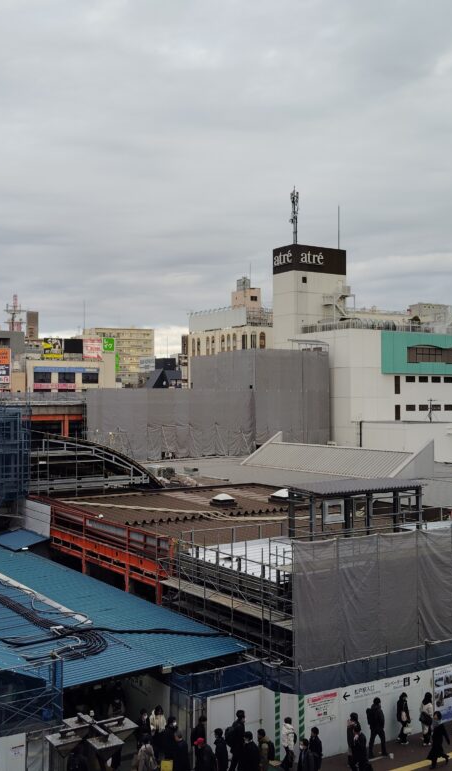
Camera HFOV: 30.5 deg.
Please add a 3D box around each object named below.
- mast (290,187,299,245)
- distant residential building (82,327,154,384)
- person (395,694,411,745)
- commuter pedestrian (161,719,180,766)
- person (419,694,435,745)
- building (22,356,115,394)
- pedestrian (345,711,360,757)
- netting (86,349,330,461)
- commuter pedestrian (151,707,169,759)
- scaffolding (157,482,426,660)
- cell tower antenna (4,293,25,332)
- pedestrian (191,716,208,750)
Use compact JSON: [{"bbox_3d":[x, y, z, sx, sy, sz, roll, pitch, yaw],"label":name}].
[{"bbox_3d":[9.483,-23.386,114.000,1.100,8.100,1.100,1,-1,-29],"label":"mast"},{"bbox_3d":[-37.474,0.114,288.309,25.000,39.390,14.000,0,-1,-17],"label":"distant residential building"},{"bbox_3d":[5.617,10.676,26.400,0.450,1.640,0.500,0,-1,-21],"label":"person"},{"bbox_3d":[-1.633,10.612,24.400,0.380,1.680,0.520,-1,-1,41],"label":"commuter pedestrian"},{"bbox_3d":[6.225,10.342,25.824,0.420,1.660,0.500,1,-1,-40],"label":"person"},{"bbox_3d":[-32.811,6.964,169.888,18.500,25.030,15.000,0,-1,-18],"label":"building"},{"bbox_3d":[3.733,10.383,24.260,0.450,1.640,0.480,1,-1,-33],"label":"pedestrian"},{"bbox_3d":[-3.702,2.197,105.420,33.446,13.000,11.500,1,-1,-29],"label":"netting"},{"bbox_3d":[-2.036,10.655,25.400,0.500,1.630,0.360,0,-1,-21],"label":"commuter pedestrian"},{"bbox_3d":[2.186,7.661,30.466,6.300,6.700,8.100,1,-1,-33],"label":"scaffolding"},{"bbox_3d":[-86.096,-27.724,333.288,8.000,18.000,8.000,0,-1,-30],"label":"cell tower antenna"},{"bbox_3d":[-0.706,10.372,23.936,0.420,1.670,0.500,0,-1,7],"label":"pedestrian"}]

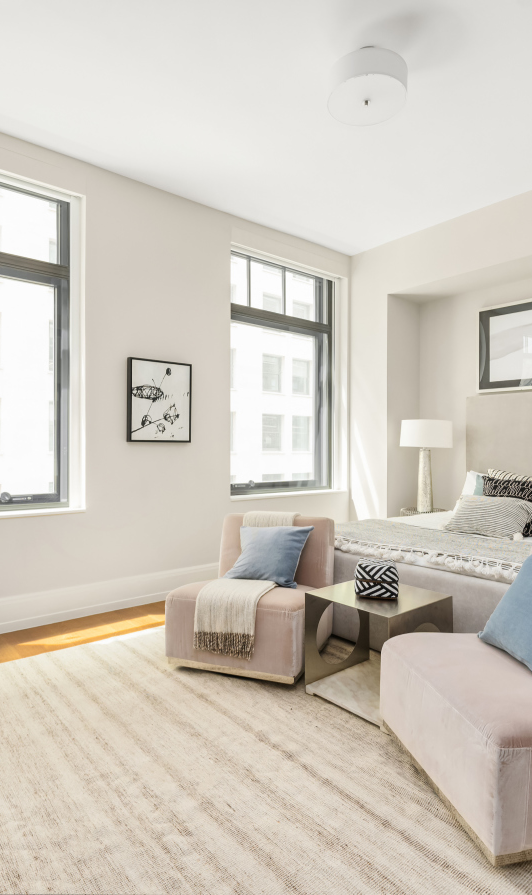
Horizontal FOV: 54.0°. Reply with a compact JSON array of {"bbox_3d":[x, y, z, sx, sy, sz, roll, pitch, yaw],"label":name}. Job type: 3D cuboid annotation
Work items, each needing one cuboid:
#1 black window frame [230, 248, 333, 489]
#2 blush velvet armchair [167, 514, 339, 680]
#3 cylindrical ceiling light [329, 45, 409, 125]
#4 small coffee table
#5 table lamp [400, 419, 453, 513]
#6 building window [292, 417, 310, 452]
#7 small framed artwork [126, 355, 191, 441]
[{"bbox_3d":[0.149,-0.657,5.085,1.350,2.170,0.120,0,0,-40],"label":"black window frame"},{"bbox_3d":[-0.047,0.813,3.181,0.757,0.768,0.885,0,0,20],"label":"blush velvet armchair"},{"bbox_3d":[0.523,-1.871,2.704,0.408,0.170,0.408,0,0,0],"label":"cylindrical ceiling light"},{"bbox_3d":[0.540,0.964,2.537,0.488,0.495,0.488,0,0,-40],"label":"small coffee table"},{"bbox_3d":[1.579,0.186,5.095,0.485,0.885,0.485,0,0,-40],"label":"table lamp"},{"bbox_3d":[2.035,-0.770,30.692,1.450,2.095,0.200,0,0,-40],"label":"building window"},{"bbox_3d":[-0.827,-0.357,4.106,0.540,0.635,0.040,0,0,-40],"label":"small framed artwork"}]

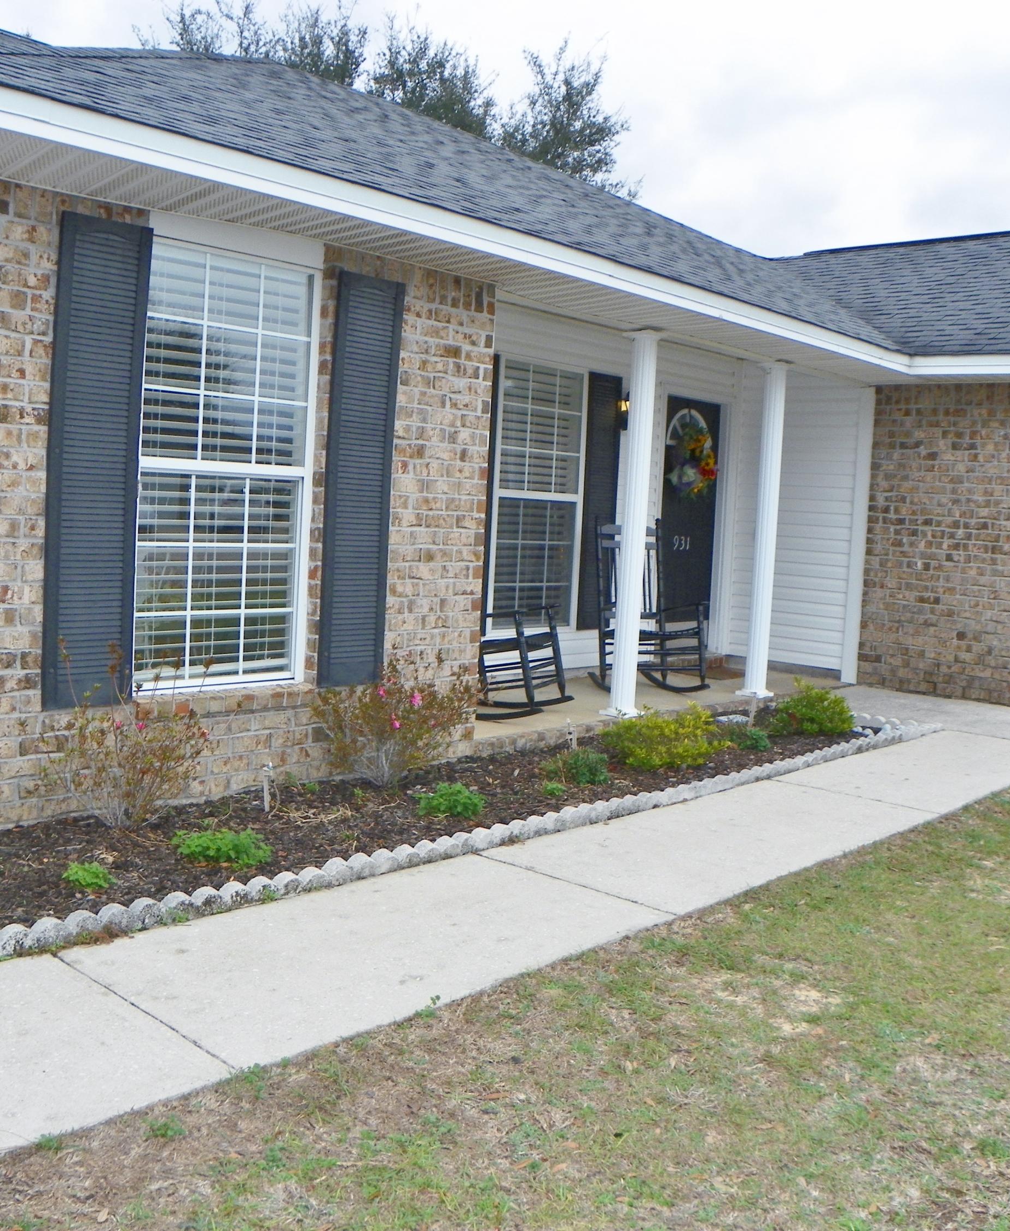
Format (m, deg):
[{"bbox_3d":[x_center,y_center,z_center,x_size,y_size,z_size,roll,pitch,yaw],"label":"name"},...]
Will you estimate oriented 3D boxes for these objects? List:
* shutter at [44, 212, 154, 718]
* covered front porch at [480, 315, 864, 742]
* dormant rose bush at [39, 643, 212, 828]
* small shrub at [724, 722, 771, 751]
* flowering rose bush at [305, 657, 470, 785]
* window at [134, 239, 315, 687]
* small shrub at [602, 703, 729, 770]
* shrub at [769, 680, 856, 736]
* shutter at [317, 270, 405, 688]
[{"bbox_3d":[-1.567,-0.571,4.758,0.040,1.870,0.385,8,7,43],"label":"shutter"},{"bbox_3d":[0.994,-0.647,8.532,1.350,2.370,4.650,8,7,43],"label":"covered front porch"},{"bbox_3d":[-1.447,0.456,4.693,0.500,0.680,0.620,8,7,43],"label":"dormant rose bush"},{"bbox_3d":[1.389,0.689,7.048,0.250,0.150,0.270,8,7,43],"label":"small shrub"},{"bbox_3d":[-0.518,0.477,5.628,0.520,0.600,0.720,8,7,43],"label":"flowering rose bush"},{"bbox_3d":[-1.183,-0.611,5.309,0.060,1.800,0.880,8,7,43],"label":"window"},{"bbox_3d":[0.843,0.647,6.513,0.600,0.310,0.680,8,7,43],"label":"small shrub"},{"bbox_3d":[1.925,0.579,7.726,0.500,0.310,0.550,8,7,43],"label":"shrub"},{"bbox_3d":[-0.660,-0.608,5.719,0.040,1.870,0.385,8,7,43],"label":"shutter"}]

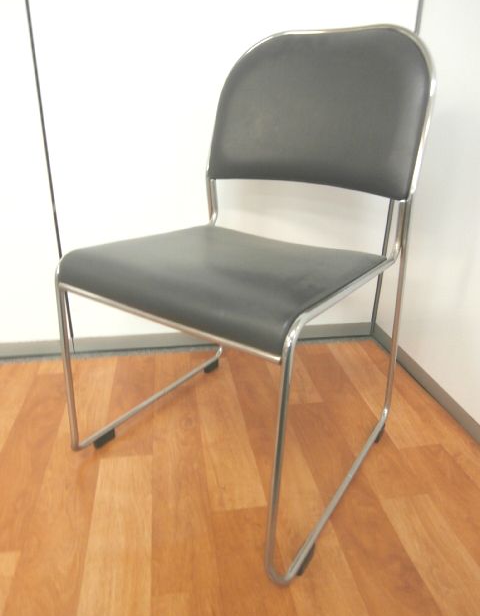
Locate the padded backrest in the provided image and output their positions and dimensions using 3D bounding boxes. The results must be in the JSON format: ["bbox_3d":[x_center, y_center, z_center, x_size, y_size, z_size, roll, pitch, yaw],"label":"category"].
[{"bbox_3d":[0.151,-0.398,0.893,0.470,0.315,0.075,16,11,32],"label":"padded backrest"}]

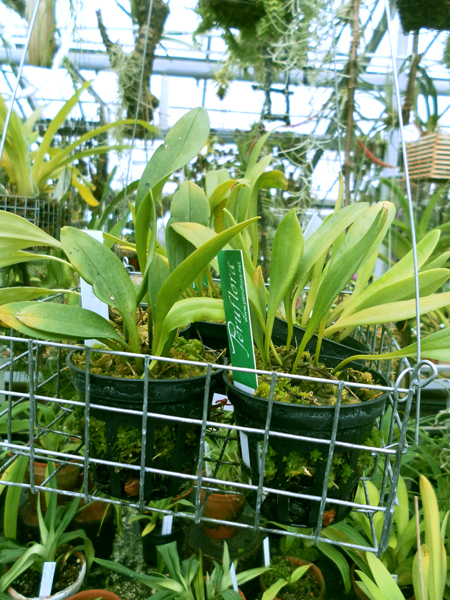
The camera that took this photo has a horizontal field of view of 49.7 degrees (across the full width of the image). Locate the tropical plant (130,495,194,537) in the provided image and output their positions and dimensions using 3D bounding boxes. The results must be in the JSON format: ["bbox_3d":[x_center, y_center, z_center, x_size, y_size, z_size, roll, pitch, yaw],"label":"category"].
[{"bbox_3d":[-0.123,0.412,0.945,0.120,0.066,0.095,3,12,0],"label":"tropical plant"}]

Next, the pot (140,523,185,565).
[{"bbox_3d":[-0.127,0.475,0.959,0.085,0.082,0.085,2,12,-1],"label":"pot"}]

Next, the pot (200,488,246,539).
[{"bbox_3d":[-0.007,0.407,0.961,0.100,0.100,0.100,2,12,-1],"label":"pot"}]

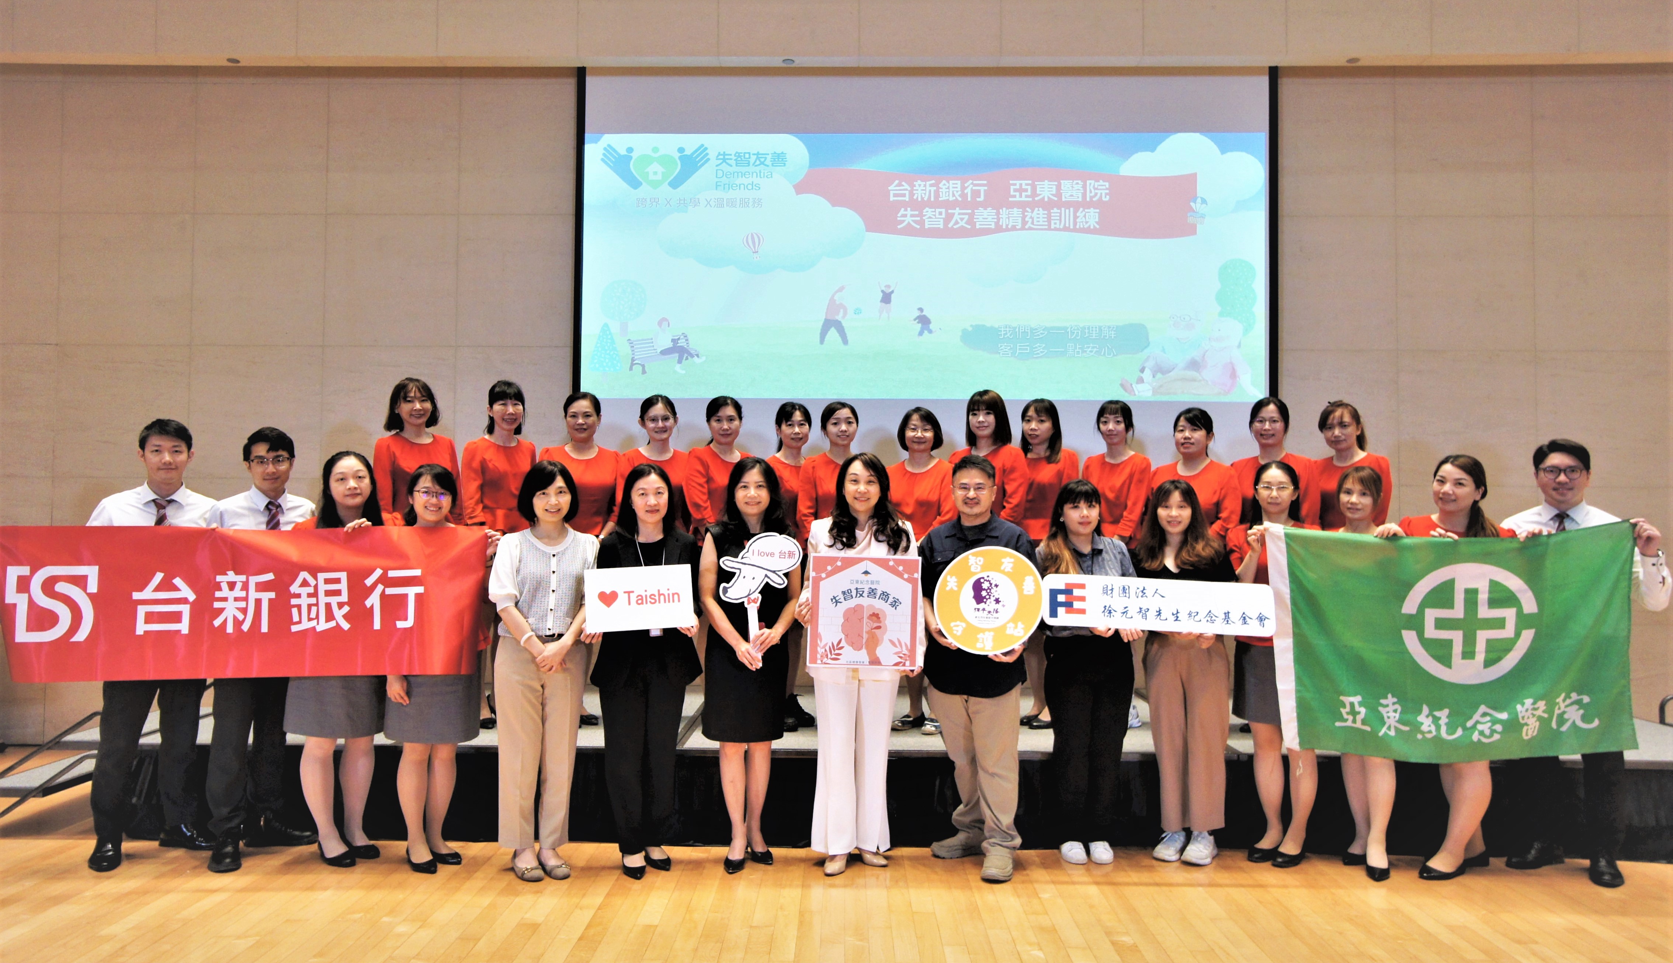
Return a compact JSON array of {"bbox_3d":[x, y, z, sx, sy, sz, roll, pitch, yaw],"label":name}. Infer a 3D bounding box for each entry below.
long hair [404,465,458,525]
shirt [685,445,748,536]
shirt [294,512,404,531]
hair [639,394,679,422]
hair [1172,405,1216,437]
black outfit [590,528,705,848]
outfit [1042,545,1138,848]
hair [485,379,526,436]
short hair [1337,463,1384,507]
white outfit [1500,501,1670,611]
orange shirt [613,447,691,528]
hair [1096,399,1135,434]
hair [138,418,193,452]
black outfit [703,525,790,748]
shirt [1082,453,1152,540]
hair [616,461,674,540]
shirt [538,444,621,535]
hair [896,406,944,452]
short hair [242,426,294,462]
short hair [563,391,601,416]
[{"bbox_3d":[-1.699,0.057,4.270,0.225,0.260,0.225,6,-2,-23],"label":"long hair"},{"bbox_3d":[-0.552,0.068,5.050,0.410,0.510,0.270,1,-1,-10],"label":"shirt"},{"bbox_3d":[-2.007,0.389,4.200,0.450,0.530,0.280,1,-1,-22],"label":"shirt"},{"bbox_3d":[-0.870,-0.347,4.980,0.180,0.155,0.200,1,-1,-8],"label":"hair"},{"bbox_3d":[1.698,-0.274,4.860,0.180,0.165,0.210,-1,-2,27],"label":"hair"},{"bbox_3d":[-0.778,0.861,4.210,0.435,1.315,0.290,1,-2,-7],"label":"black outfit"},{"bbox_3d":[1.034,0.851,4.200,0.400,1.230,0.280,0,-1,8],"label":"outfit"},{"bbox_3d":[-1.644,-0.366,5.070,0.200,0.275,0.215,1,-2,-24],"label":"hair"},{"bbox_3d":[2.136,0.024,4.170,0.190,0.200,0.210,0,-1,32],"label":"short hair"},{"bbox_3d":[3.029,0.324,4.150,0.600,0.493,0.340,0,-1,22],"label":"white outfit"},{"bbox_3d":[-0.913,0.068,5.050,0.395,0.478,0.250,0,-1,-6],"label":"orange shirt"},{"bbox_3d":[1.398,-0.318,5.120,0.190,0.195,0.200,0,-2,21],"label":"hair"},{"bbox_3d":[-2.772,-0.178,4.220,0.180,0.165,0.205,1,-2,-31],"label":"hair"},{"bbox_3d":[-0.370,0.629,4.220,0.380,0.900,0.270,0,-1,-4],"label":"black outfit"},{"bbox_3d":[1.390,0.090,5.050,0.370,0.471,0.250,0,-1,18],"label":"shirt"},{"bbox_3d":[-0.772,0.076,4.120,0.225,0.310,0.220,1,-1,-9],"label":"hair"},{"bbox_3d":[-1.268,0.055,5.050,0.403,0.478,0.250,0,-1,-7],"label":"shirt"},{"bbox_3d":[0.411,-0.257,5.020,0.232,0.225,0.215,0,-2,5],"label":"hair"},{"bbox_3d":[-2.342,-0.154,4.220,0.180,0.165,0.210,1,-2,-24],"label":"short hair"},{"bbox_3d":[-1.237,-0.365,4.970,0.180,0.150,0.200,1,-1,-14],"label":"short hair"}]

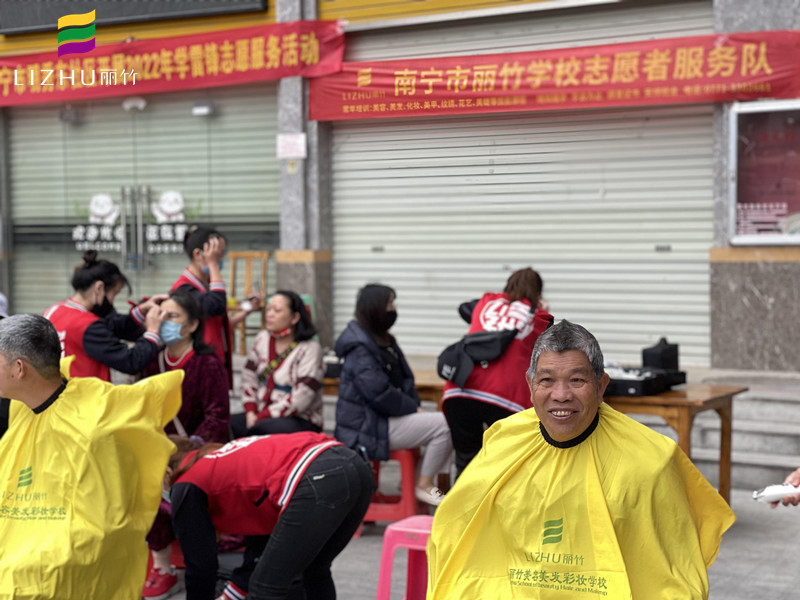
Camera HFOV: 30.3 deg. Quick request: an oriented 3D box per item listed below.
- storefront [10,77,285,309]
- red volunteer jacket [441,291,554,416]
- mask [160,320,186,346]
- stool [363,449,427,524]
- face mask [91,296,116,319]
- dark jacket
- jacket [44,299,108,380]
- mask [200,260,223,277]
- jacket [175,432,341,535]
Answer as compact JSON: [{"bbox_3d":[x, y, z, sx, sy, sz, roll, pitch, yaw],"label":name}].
[{"bbox_3d":[-2.435,-0.832,13.653,3.200,2.500,0.250,1,3,32],"label":"storefront"},{"bbox_3d":[0.484,0.251,7.200,0.480,0.570,0.360,1,-23,20],"label":"red volunteer jacket"},{"bbox_3d":[-1.000,0.147,6.500,0.080,0.115,0.140,18,-11,-43],"label":"mask"},{"bbox_3d":[-0.050,0.981,7.749,0.340,0.460,0.340,0,2,12],"label":"stool"},{"bbox_3d":[-1.255,0.030,6.250,0.080,0.115,0.140,25,-6,-18],"label":"face mask"},{"bbox_3d":[-0.123,0.479,7.750,0.410,0.690,0.480,5,3,11],"label":"dark jacket"},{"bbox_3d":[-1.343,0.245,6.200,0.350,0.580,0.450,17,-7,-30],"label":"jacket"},{"bbox_3d":[-1.030,-0.189,8.100,0.080,0.115,0.140,16,6,14],"label":"mask"},{"bbox_3d":[-0.497,0.642,5.200,0.560,0.340,0.420,-11,-4,35],"label":"jacket"}]

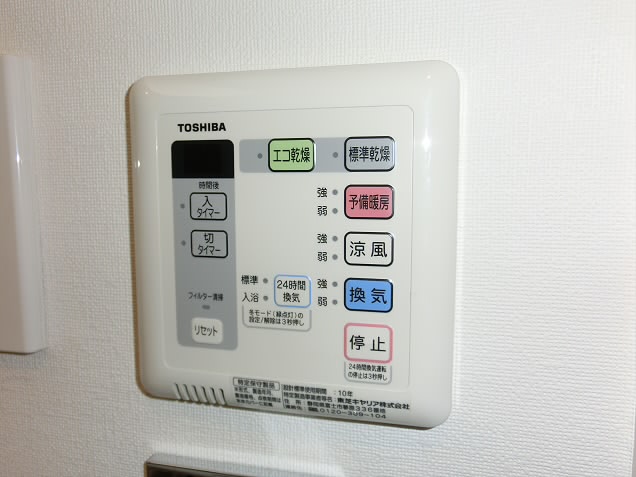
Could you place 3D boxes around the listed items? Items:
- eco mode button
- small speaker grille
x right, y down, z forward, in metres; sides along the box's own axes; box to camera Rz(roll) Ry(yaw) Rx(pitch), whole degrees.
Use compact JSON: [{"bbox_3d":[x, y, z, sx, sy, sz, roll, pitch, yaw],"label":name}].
[{"bbox_3d":[-0.009,-0.028,0.171,0.016,0.011,0.002,1,5,13],"label":"eco mode button"},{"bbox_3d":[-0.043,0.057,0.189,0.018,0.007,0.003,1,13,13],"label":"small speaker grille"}]

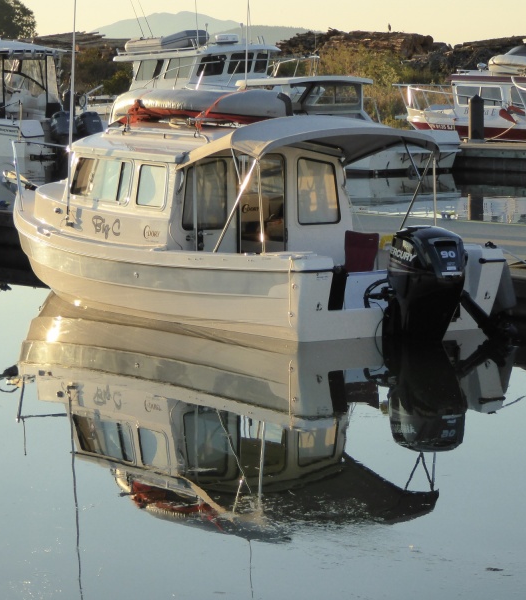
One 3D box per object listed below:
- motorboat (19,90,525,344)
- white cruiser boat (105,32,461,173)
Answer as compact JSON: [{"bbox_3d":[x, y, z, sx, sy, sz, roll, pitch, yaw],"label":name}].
[{"bbox_3d":[-0.409,-0.834,25.422,2.340,2.350,7.600,-3,6,-32],"label":"motorboat"},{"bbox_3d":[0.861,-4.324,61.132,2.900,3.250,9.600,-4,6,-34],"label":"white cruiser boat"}]

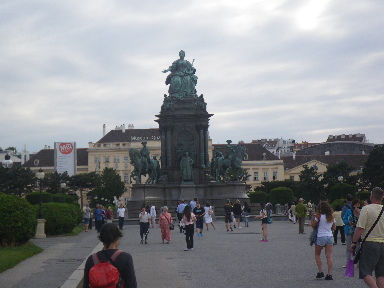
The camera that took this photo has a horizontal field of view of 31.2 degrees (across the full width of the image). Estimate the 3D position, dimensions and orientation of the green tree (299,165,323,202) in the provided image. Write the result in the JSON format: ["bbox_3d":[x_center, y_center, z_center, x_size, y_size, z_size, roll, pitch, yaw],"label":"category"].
[{"bbox_3d":[21.596,7.890,125.346,4.500,8.140,4.400,-1,-5,0],"label":"green tree"}]

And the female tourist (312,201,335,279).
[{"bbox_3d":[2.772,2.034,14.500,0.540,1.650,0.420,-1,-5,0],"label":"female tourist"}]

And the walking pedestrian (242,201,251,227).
[{"bbox_3d":[3.597,4.652,45.400,0.420,1.680,0.480,-3,-5,18],"label":"walking pedestrian"}]

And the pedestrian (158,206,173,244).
[{"bbox_3d":[-1.099,3.369,28.517,0.600,1.550,0.420,-1,-5,3],"label":"pedestrian"}]

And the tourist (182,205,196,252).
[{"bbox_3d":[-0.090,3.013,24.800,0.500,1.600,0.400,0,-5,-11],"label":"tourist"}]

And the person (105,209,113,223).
[{"bbox_3d":[-5.329,4.808,44.000,0.480,1.600,0.380,0,-5,-6],"label":"person"}]

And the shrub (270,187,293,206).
[{"bbox_3d":[12.382,7.753,95.155,3.400,3.630,3.400,-1,-5,0],"label":"shrub"}]

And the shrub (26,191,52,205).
[{"bbox_3d":[-13.725,5.755,61.865,2.600,3.050,2.600,-1,-5,0],"label":"shrub"}]

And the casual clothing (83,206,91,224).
[{"bbox_3d":[-6.452,4.409,42.267,0.360,1.110,0.480,4,-7,-44],"label":"casual clothing"}]

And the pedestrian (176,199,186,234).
[{"bbox_3d":[-0.580,4.017,38.000,0.540,1.790,0.400,-1,-5,6],"label":"pedestrian"}]

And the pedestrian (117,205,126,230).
[{"bbox_3d":[-4.743,4.958,46.400,0.600,1.740,0.420,-1,-5,-6],"label":"pedestrian"}]

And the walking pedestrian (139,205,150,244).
[{"bbox_3d":[-2.059,3.503,29.772,0.520,1.610,0.380,-1,-5,0],"label":"walking pedestrian"}]

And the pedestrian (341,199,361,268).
[{"bbox_3d":[3.950,2.211,17.086,0.500,1.710,0.520,1,-5,-19],"label":"pedestrian"}]

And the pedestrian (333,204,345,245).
[{"bbox_3d":[5.638,3.076,26.469,0.520,1.550,0.380,-1,-5,0],"label":"pedestrian"}]

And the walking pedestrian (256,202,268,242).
[{"bbox_3d":[3.039,3.354,29.473,0.500,1.640,0.450,-2,-5,6],"label":"walking pedestrian"}]

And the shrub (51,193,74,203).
[{"bbox_3d":[-12.030,5.994,63.873,2.500,2.880,2.500,-1,-5,0],"label":"shrub"}]

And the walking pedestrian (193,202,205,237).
[{"bbox_3d":[0.326,3.800,34.500,0.560,1.740,0.420,-2,-5,8],"label":"walking pedestrian"}]

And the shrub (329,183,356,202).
[{"bbox_3d":[12.658,4.932,58.142,2.500,3.200,2.500,-1,-5,0],"label":"shrub"}]

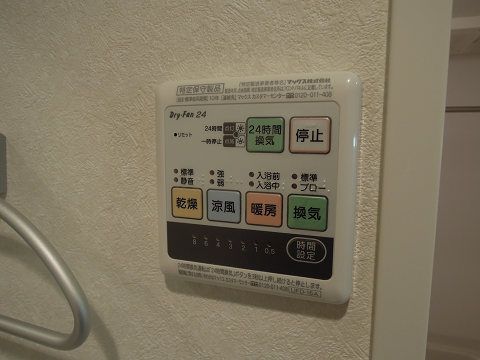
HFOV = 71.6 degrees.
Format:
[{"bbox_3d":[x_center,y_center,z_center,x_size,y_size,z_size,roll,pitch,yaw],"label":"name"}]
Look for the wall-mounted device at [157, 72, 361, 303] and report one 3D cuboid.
[{"bbox_3d":[0.005,0.005,0.188,0.116,0.120,0.017,3,8,18],"label":"wall-mounted device"}]

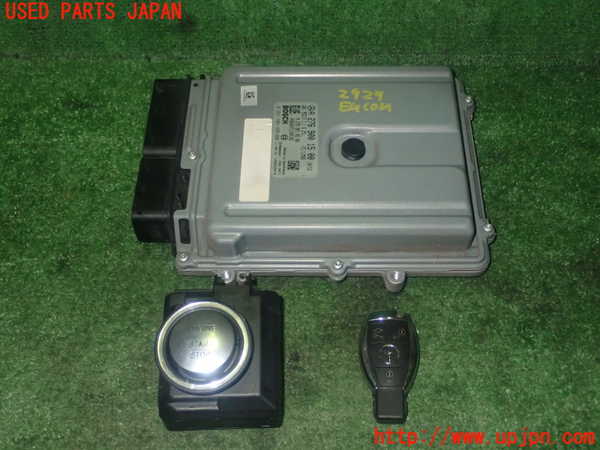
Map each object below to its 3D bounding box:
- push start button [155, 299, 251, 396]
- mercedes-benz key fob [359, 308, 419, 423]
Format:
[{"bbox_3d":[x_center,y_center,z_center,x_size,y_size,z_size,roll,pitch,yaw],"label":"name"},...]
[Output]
[{"bbox_3d":[-0.059,0.078,0.492,0.062,0.020,0.062,0,56,0],"label":"push start button"},{"bbox_3d":[0.062,0.098,0.533,0.042,0.015,0.081,2,56,1],"label":"mercedes-benz key fob"}]

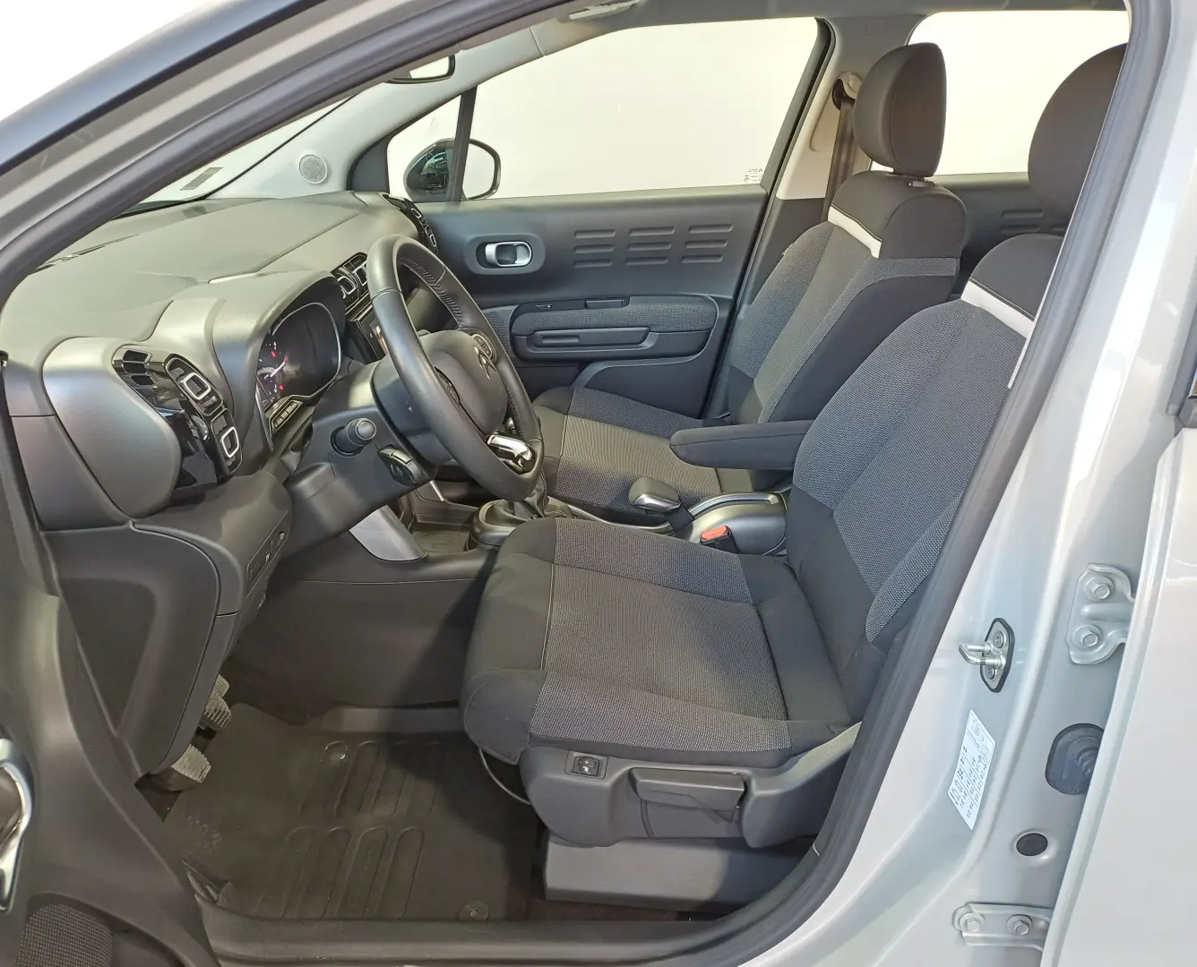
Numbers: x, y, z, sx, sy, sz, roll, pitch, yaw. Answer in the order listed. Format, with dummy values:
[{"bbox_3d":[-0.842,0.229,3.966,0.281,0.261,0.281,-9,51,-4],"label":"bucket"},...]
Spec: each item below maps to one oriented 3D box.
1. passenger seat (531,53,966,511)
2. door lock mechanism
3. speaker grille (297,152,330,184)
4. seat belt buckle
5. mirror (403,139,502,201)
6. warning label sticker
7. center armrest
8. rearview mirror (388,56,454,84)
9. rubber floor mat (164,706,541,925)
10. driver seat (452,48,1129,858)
[{"bbox_3d":[0.224,-0.341,1.869,0.850,0.980,0.530,-1,24,1],"label":"passenger seat"},{"bbox_3d":[0.346,0.157,0.853,0.042,0.075,0.038,4,21,-6],"label":"door lock mechanism"},{"bbox_3d":[-0.625,-0.692,2.046,0.070,0.070,0.015,-13,9,-24],"label":"speaker grille"},{"bbox_3d":[0.207,0.110,1.577,0.052,0.080,0.030,-16,23,8],"label":"seat belt buckle"},{"bbox_3d":[-0.355,-0.768,2.288,0.235,0.165,0.120,-10,25,-19],"label":"mirror"},{"bbox_3d":[0.367,0.281,0.915,0.003,0.102,0.053,4,21,-6],"label":"warning label sticker"},{"bbox_3d":[0.267,-0.072,1.545,0.320,0.075,0.085,-1,24,1],"label":"center armrest"},{"bbox_3d":[-0.269,-0.628,1.359,0.035,0.070,0.240,5,25,15],"label":"rearview mirror"},{"bbox_3d":[-0.386,0.499,1.461,0.640,0.040,0.460,-1,24,1],"label":"rubber floor mat"},{"bbox_3d":[0.232,-0.046,1.217,0.850,0.960,0.530,-1,24,1],"label":"driver seat"}]

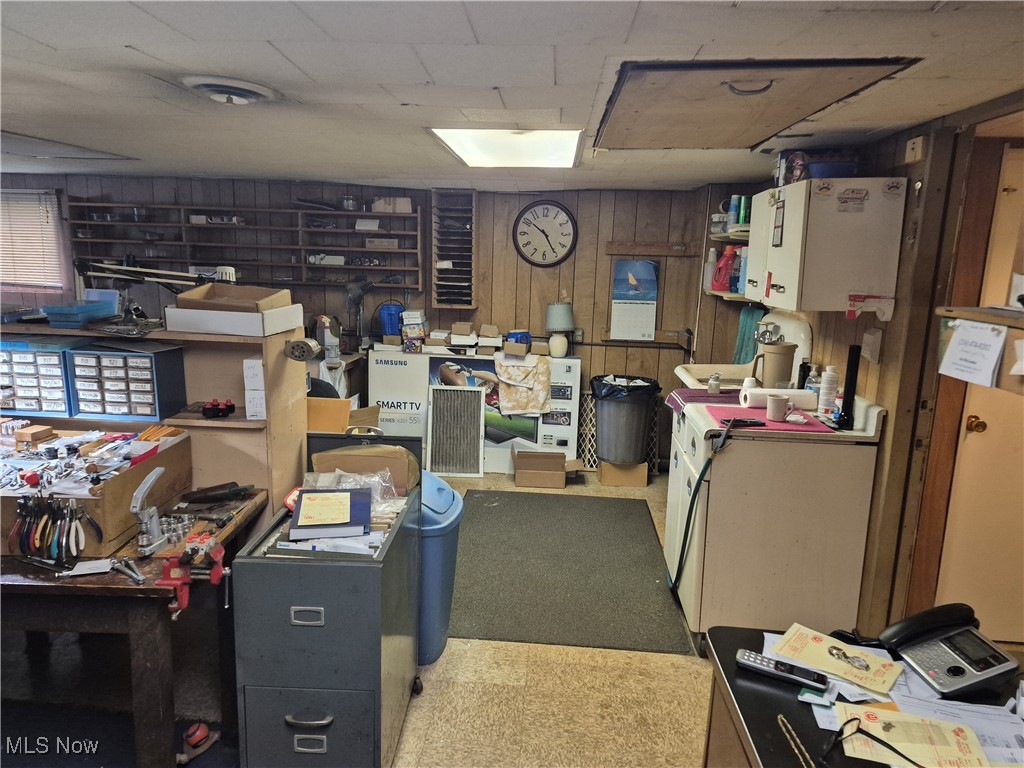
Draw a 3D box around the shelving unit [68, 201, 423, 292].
[{"bbox_3d":[-1.821,-0.966,4.720,2.460,0.560,0.150,2,11,4],"label":"shelving unit"}]

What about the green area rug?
[{"bbox_3d":[0.219,0.864,3.498,1.140,0.009,1.710,2,11,4],"label":"green area rug"}]

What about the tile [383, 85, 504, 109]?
[{"bbox_3d":[-0.185,-0.808,1.901,0.305,0.013,0.305,2,11,4],"label":"tile"}]

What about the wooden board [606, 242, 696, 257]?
[{"bbox_3d":[0.923,-0.908,4.591,0.575,0.085,0.070,3,10,3],"label":"wooden board"}]

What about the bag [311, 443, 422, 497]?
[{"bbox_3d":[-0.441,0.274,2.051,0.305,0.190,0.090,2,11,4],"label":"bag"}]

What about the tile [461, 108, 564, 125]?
[{"bbox_3d":[0.003,-1.094,2.769,0.390,0.015,0.360,3,9,4],"label":"tile"}]

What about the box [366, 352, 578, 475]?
[{"bbox_3d":[-0.270,0.199,4.893,1.487,0.838,0.165,3,9,4],"label":"box"}]

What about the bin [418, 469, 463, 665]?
[{"bbox_3d":[-0.353,0.648,2.615,0.310,0.730,0.400,2,11,4],"label":"bin"}]

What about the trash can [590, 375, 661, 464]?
[{"bbox_3d":[0.756,0.240,4.603,0.440,0.540,0.440,2,11,4],"label":"trash can"}]

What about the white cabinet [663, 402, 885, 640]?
[{"bbox_3d":[0.998,0.522,2.833,0.600,0.920,0.760,2,11,4],"label":"white cabinet"}]

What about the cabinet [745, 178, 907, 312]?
[{"bbox_3d":[1.155,-0.515,2.576,0.330,0.430,0.650,2,11,4],"label":"cabinet"}]

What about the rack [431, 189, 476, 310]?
[{"bbox_3d":[-0.399,-0.946,4.788,0.312,0.793,0.160,3,9,4],"label":"rack"}]

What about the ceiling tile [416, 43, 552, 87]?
[{"bbox_3d":[-0.067,-0.953,2.025,0.395,0.015,0.385,3,9,4],"label":"ceiling tile"}]

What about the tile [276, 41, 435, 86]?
[{"bbox_3d":[-0.367,-0.771,1.644,0.310,0.015,0.320,3,10,3],"label":"tile"}]

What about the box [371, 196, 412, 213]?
[{"bbox_3d":[-0.842,-1.250,4.765,0.285,0.108,0.160,3,9,4],"label":"box"}]

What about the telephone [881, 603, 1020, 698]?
[{"bbox_3d":[0.836,0.513,1.315,0.162,0.110,0.175,1,9,-4],"label":"telephone"}]

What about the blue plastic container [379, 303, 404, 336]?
[{"bbox_3d":[-0.819,-0.436,4.667,0.165,0.213,0.165,2,11,4],"label":"blue plastic container"}]

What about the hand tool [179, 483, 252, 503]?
[{"bbox_3d":[-0.882,0.320,2.034,0.200,0.040,0.070,-1,10,-14],"label":"hand tool"}]

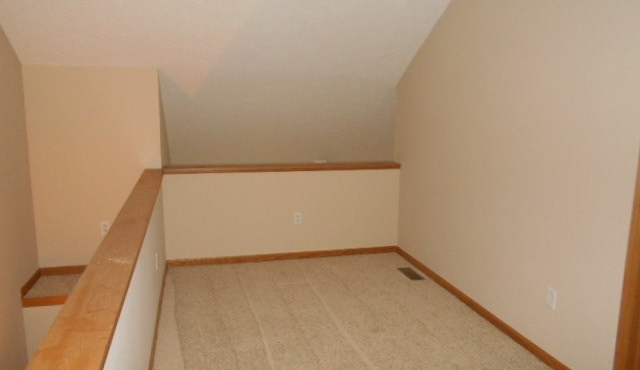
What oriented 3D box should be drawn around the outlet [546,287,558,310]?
[{"bbox_3d":[1.356,0.666,2.819,0.010,0.115,0.072,-1,10,-15],"label":"outlet"}]

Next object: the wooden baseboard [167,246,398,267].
[{"bbox_3d":[-0.298,0.686,4.618,2.255,0.063,0.015,-1,10,-15],"label":"wooden baseboard"}]

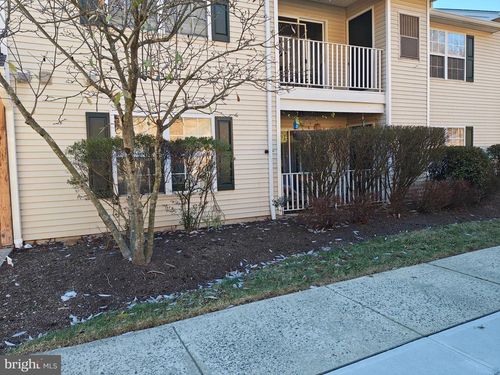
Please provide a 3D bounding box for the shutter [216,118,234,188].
[{"bbox_3d":[-0.508,-0.673,7.319,0.367,1.474,0.040,-3,4,-25],"label":"shutter"}]

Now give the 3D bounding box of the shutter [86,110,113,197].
[{"bbox_3d":[-2.630,-0.552,6.334,0.378,1.476,0.040,-3,4,-25],"label":"shutter"}]

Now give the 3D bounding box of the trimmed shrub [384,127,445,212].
[{"bbox_3d":[3.873,-0.422,8.449,1.250,1.953,1.050,-3,4,-25],"label":"trimmed shrub"}]

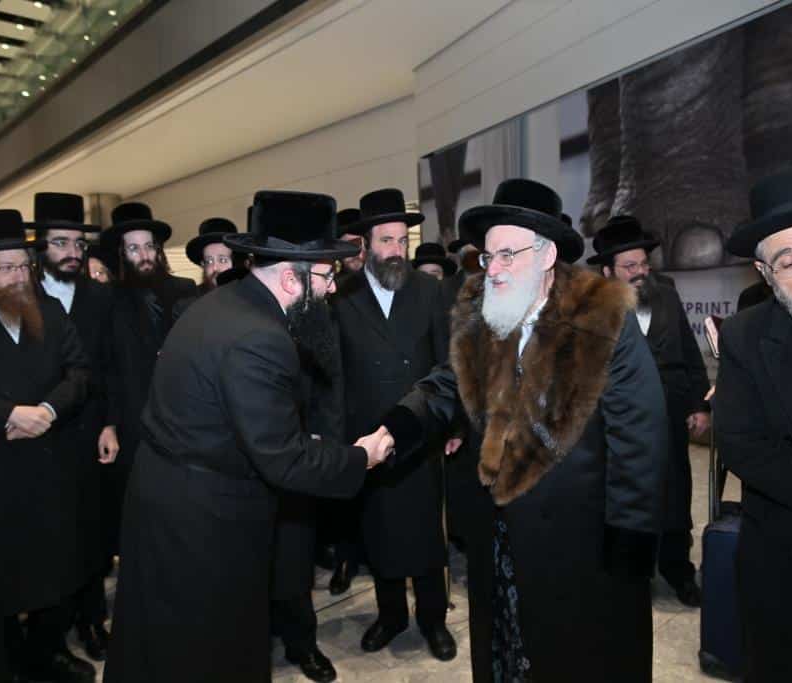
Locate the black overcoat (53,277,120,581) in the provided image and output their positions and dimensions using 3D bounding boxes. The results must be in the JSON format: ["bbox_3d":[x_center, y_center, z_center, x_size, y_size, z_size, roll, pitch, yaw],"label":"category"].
[{"bbox_3d":[-1.360,0.361,2.870,0.530,1.220,0.330,-2,3,-32],"label":"black overcoat"}]

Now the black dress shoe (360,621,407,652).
[{"bbox_3d":[-0.035,1.154,2.770,0.105,0.110,0.290,1,3,35],"label":"black dress shoe"}]

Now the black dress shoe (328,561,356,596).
[{"bbox_3d":[-0.266,1.201,3.537,0.105,0.115,0.290,0,2,7],"label":"black dress shoe"}]

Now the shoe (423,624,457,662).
[{"bbox_3d":[0.150,1.153,2.730,0.105,0.110,0.290,-1,3,-12],"label":"shoe"}]

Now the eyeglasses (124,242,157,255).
[{"bbox_3d":[-1.167,-0.410,3.048,0.140,0.045,0.140,-2,2,-43],"label":"eyeglasses"}]

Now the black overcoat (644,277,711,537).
[{"bbox_3d":[1.270,0.302,3.380,0.580,1.230,0.350,0,2,0],"label":"black overcoat"}]

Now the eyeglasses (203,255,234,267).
[{"bbox_3d":[-0.889,-0.403,3.400,0.140,0.045,0.140,-1,3,-8],"label":"eyeglasses"}]

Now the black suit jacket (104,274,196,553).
[{"bbox_3d":[-1.169,0.338,3.200,0.530,1.220,0.330,-2,3,-25],"label":"black suit jacket"}]

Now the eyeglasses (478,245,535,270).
[{"bbox_3d":[0.313,-0.232,1.815,0.140,0.045,0.140,-17,10,-28],"label":"eyeglasses"}]

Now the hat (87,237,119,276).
[{"bbox_3d":[-1.462,-0.423,3.400,0.330,0.135,0.360,-1,2,-27],"label":"hat"}]

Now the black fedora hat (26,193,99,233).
[{"bbox_3d":[-1.431,-0.556,2.930,0.300,0.150,0.320,-3,3,-38],"label":"black fedora hat"}]

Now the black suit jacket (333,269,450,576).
[{"bbox_3d":[-0.014,0.321,2.770,0.540,1.210,0.330,-1,3,-6],"label":"black suit jacket"}]

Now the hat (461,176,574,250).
[{"bbox_3d":[0.338,-0.329,1.840,0.365,0.135,0.335,8,-3,-30],"label":"hat"}]

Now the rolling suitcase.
[{"bbox_3d":[1.388,0.792,2.649,0.380,0.980,0.240,1,2,25],"label":"rolling suitcase"}]

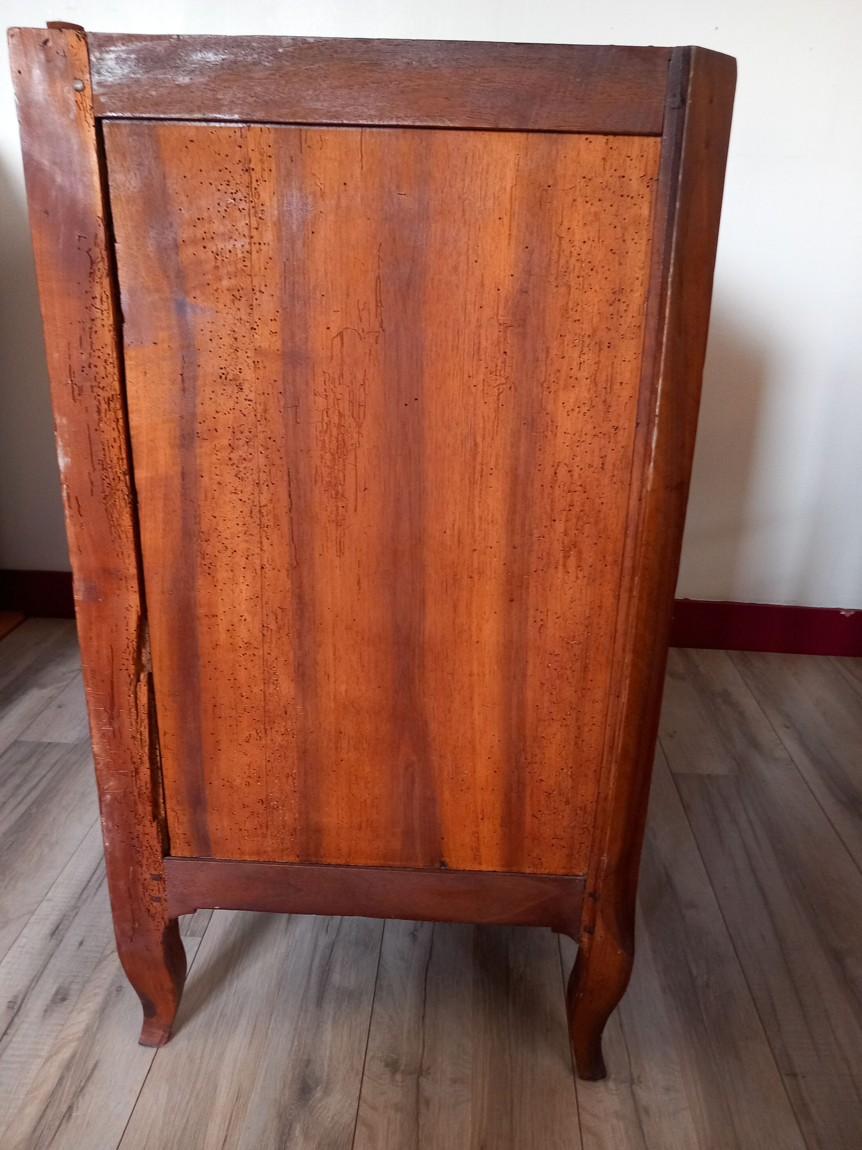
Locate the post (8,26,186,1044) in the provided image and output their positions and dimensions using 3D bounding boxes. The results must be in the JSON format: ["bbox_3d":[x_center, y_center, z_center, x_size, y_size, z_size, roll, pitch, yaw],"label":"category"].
[{"bbox_3d":[-0.243,0.049,0.713,0.050,0.830,0.053,2,20,1],"label":"post"}]

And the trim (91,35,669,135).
[{"bbox_3d":[-0.032,-0.302,0.556,0.349,0.047,0.026,2,20,1],"label":"trim"}]

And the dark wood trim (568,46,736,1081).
[{"bbox_3d":[0.160,0.064,0.707,0.052,0.831,0.055,2,20,1],"label":"dark wood trim"}]

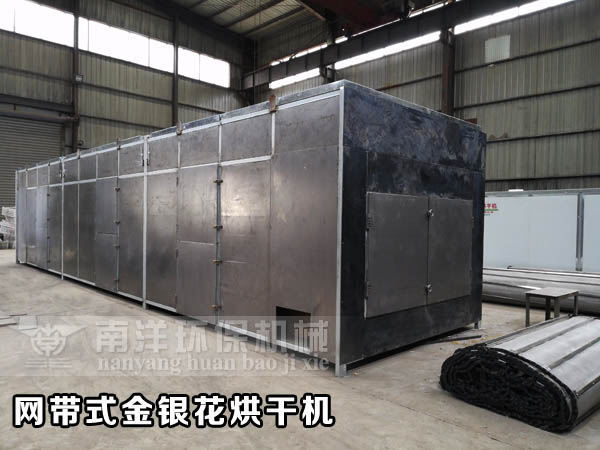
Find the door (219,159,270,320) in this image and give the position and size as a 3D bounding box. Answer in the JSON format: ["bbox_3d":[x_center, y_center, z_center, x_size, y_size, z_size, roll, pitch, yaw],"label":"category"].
[{"bbox_3d":[-0.627,0.232,5.129,0.050,1.877,0.922,0,2,-44],"label":"door"}]

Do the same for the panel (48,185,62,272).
[{"bbox_3d":[-5.696,0.111,10.524,0.050,2.006,0.988,0,1,-44],"label":"panel"}]

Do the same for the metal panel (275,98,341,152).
[{"bbox_3d":[0.067,-1.013,4.632,0.050,0.471,0.941,0,1,-44],"label":"metal panel"}]

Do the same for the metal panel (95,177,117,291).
[{"bbox_3d":[-3.550,0.174,8.328,0.050,2.070,0.974,0,1,-44],"label":"metal panel"}]

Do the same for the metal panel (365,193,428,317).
[{"bbox_3d":[1.070,0.309,4.879,1.153,1.250,0.050,0,1,-44],"label":"metal panel"}]

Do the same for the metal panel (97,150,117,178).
[{"bbox_3d":[-3.478,-1.084,8.199,0.050,0.471,0.883,0,1,-44],"label":"metal panel"}]

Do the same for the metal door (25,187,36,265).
[{"bbox_3d":[-7.117,0.071,11.978,0.050,2.044,0.965,0,1,-44],"label":"metal door"}]

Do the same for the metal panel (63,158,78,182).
[{"bbox_3d":[-4.946,-1.166,9.762,0.050,0.492,0.969,0,1,-44],"label":"metal panel"}]

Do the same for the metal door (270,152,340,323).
[{"bbox_3d":[0.021,0.211,4.460,0.050,1.859,0.922,0,2,-44],"label":"metal door"}]

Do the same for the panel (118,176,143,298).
[{"bbox_3d":[-2.826,0.204,7.587,0.050,2.006,0.975,0,1,-44],"label":"panel"}]

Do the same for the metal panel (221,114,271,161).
[{"bbox_3d":[-0.635,-0.990,5.238,0.050,0.480,0.934,0,1,-44],"label":"metal panel"}]

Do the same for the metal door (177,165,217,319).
[{"bbox_3d":[-1.352,0.218,5.876,0.050,1.960,0.955,0,2,-44],"label":"metal door"}]

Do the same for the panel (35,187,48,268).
[{"bbox_3d":[-6.411,0.081,11.255,0.050,2.070,0.933,0,1,-44],"label":"panel"}]

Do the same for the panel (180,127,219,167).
[{"bbox_3d":[-1.321,-1.012,5.953,0.050,0.475,0.917,0,1,-44],"label":"panel"}]

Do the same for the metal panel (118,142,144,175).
[{"bbox_3d":[-2.780,-1.060,7.472,0.050,0.492,0.938,0,1,-44],"label":"metal panel"}]

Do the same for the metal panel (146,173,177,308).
[{"bbox_3d":[-2.046,0.226,6.704,0.050,1.962,0.944,0,1,-44],"label":"metal panel"}]

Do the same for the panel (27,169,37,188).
[{"bbox_3d":[-7.094,-1.239,11.960,0.050,0.484,0.965,0,1,-44],"label":"panel"}]

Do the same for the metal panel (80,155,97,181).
[{"bbox_3d":[-4.193,-1.113,8.944,0.050,0.486,0.925,0,1,-44],"label":"metal panel"}]

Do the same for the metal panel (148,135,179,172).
[{"bbox_3d":[-2.018,-1.040,6.679,0.050,0.489,0.944,0,1,-44],"label":"metal panel"}]

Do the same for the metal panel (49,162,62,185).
[{"bbox_3d":[-5.673,-1.189,10.506,0.050,0.492,0.988,0,1,-44],"label":"metal panel"}]

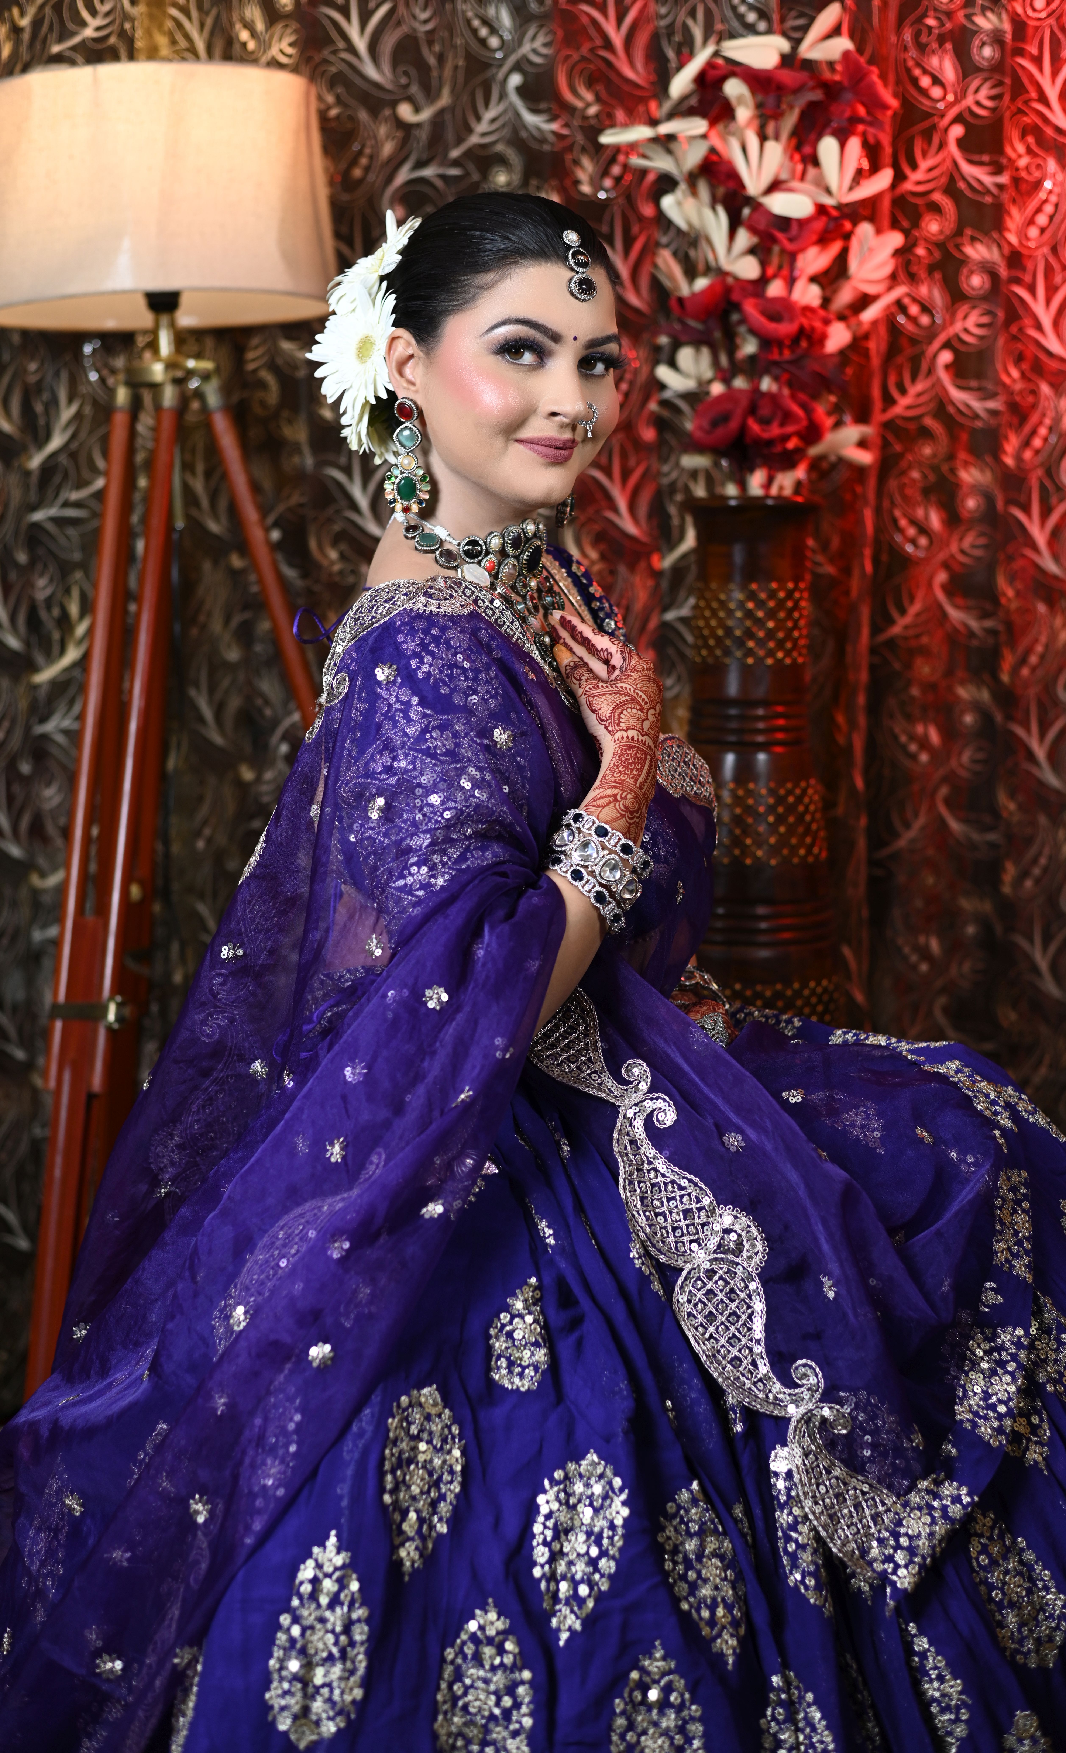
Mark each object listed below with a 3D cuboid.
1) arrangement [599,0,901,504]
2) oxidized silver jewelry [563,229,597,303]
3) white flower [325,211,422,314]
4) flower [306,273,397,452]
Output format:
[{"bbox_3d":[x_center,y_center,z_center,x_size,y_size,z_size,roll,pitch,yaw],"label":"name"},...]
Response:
[{"bbox_3d":[0.215,-0.616,2.400,0.290,0.475,0.250,0,8,0],"label":"arrangement"},{"bbox_3d":[0.034,-0.445,1.775,0.022,0.056,0.012,-9,-17,-33],"label":"oxidized silver jewelry"},{"bbox_3d":[-0.120,-0.468,1.855,0.037,0.098,0.095,41,-13,-28],"label":"white flower"},{"bbox_3d":[-0.130,-0.388,1.845,0.110,0.128,0.040,8,11,44],"label":"flower"}]

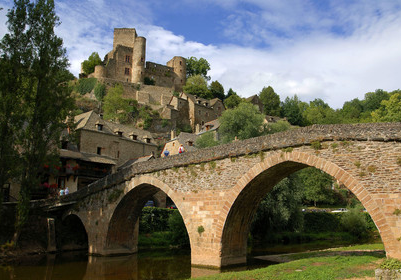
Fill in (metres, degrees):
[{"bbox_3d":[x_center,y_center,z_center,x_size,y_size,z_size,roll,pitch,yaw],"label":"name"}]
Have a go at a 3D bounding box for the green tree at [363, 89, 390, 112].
[{"bbox_3d":[62.590,-13.550,125.000,10.340,9.440,9.500,0,-12,0],"label":"green tree"}]

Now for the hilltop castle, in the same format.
[{"bbox_3d":[-25.963,-32.476,137.852,38.000,24.500,25.000,2,-10,-13],"label":"hilltop castle"}]

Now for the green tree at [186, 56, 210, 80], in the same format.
[{"bbox_3d":[-1.478,-29.597,146.992,11.000,11.500,10.500,0,-10,0],"label":"green tree"}]

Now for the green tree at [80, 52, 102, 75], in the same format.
[{"bbox_3d":[-42.916,-30.021,137.211,8.800,9.000,8.400,0,-10,0],"label":"green tree"}]

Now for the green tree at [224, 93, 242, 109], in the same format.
[{"bbox_3d":[10.168,-11.683,107.474,5.600,6.000,5.400,0,-10,0],"label":"green tree"}]

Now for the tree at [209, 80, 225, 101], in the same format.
[{"bbox_3d":[5.480,-16.600,120.000,6.160,7.380,6.000,0,-12,0],"label":"tree"}]

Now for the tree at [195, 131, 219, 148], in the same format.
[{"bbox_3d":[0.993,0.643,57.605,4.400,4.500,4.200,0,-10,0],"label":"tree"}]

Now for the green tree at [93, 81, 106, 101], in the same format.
[{"bbox_3d":[-32.850,-16.100,114.000,4.550,6.370,4.200,0,-12,0],"label":"green tree"}]

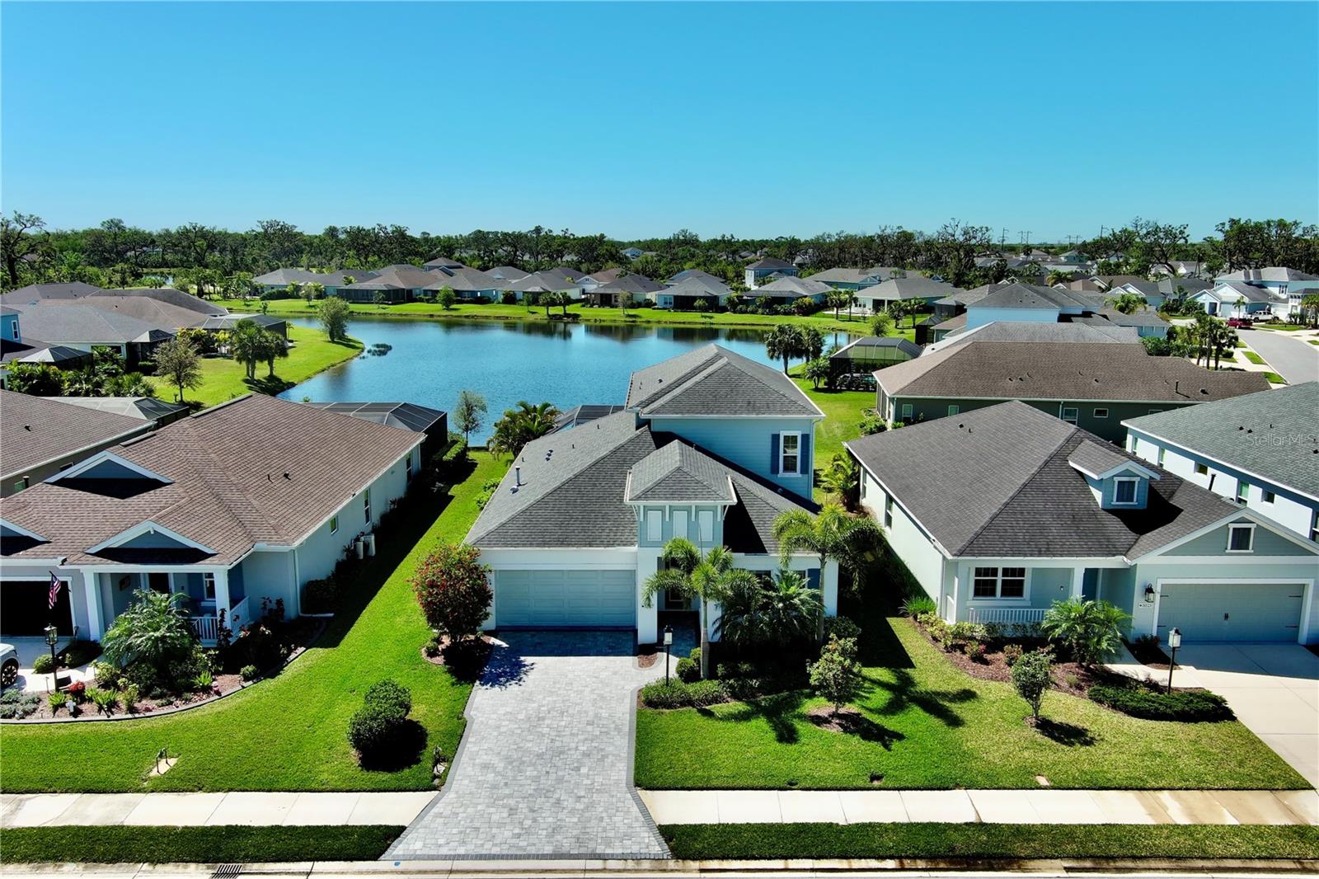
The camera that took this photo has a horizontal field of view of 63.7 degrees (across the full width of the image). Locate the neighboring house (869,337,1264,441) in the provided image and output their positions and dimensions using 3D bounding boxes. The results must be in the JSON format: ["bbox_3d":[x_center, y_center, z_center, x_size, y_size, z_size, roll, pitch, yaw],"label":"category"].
[{"bbox_3d":[28.900,-3.996,76.782,24.800,6.100,12.200,1,11,6],"label":"neighboring house"}]

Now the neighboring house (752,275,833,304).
[{"bbox_3d":[26.000,-29.574,213.205,13.200,6.000,23.500,4,11,22],"label":"neighboring house"}]

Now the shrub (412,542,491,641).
[{"bbox_3d":[-6.850,5.197,35.571,2.650,3.450,2.600,0,11,0],"label":"shrub"}]

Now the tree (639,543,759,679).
[{"bbox_3d":[1.230,5.201,32.570,3.500,4.550,3.400,0,11,0],"label":"tree"}]

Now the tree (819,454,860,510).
[{"bbox_3d":[9.100,2.269,52.600,2.150,3.000,2.150,0,11,0],"label":"tree"}]

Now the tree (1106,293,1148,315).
[{"bbox_3d":[62.500,-16.147,142.000,5.400,6.400,5.400,0,11,0],"label":"tree"}]

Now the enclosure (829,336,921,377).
[{"bbox_3d":[21.300,-7.627,103.600,8.400,4.000,12.000,2,11,13],"label":"enclosure"}]

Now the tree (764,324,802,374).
[{"bbox_3d":[12.300,-8.958,106.986,3.800,5.200,3.700,0,11,0],"label":"tree"}]

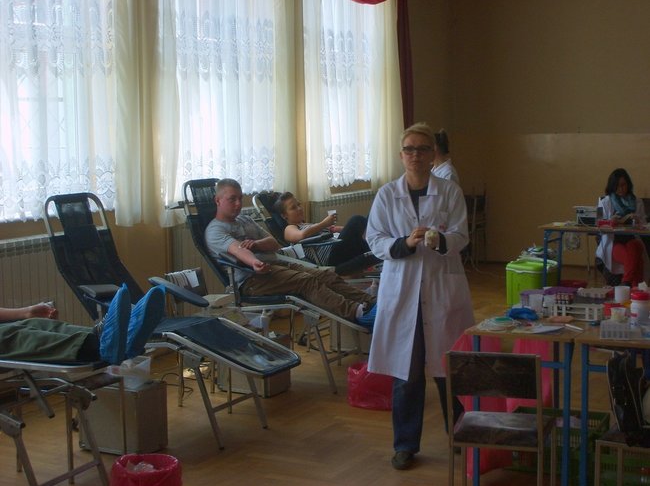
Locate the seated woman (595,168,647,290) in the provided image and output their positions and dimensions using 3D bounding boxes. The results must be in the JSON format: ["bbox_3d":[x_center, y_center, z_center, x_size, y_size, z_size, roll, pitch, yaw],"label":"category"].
[{"bbox_3d":[2.859,-0.090,10.990,0.560,1.230,0.780,0,6,7],"label":"seated woman"}]

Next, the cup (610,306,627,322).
[{"bbox_3d":[1.394,0.341,5.431,0.073,0.078,0.073,0,6,0],"label":"cup"}]

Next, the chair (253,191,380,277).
[{"bbox_3d":[0.207,0.186,8.985,1.550,1.140,0.680,3,7,29],"label":"chair"}]

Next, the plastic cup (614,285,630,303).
[{"bbox_3d":[1.562,0.271,6.008,0.077,0.088,0.077,0,6,0],"label":"plastic cup"}]

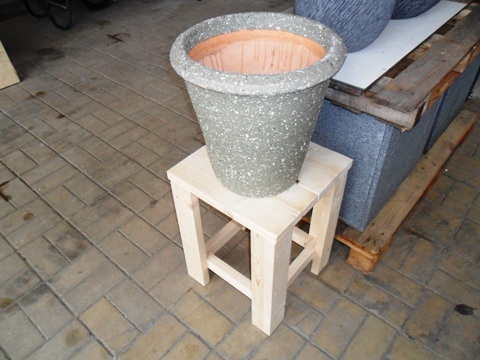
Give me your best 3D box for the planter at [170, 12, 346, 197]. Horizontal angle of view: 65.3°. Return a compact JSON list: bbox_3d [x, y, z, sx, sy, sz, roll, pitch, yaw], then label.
[{"bbox_3d":[0.041,-0.152,0.853,0.353,0.343,0.353,-2,40,0],"label":"planter"}]

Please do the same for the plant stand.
[{"bbox_3d":[0.061,0.133,1.129,0.349,0.450,0.343,28,49,30],"label":"plant stand"}]

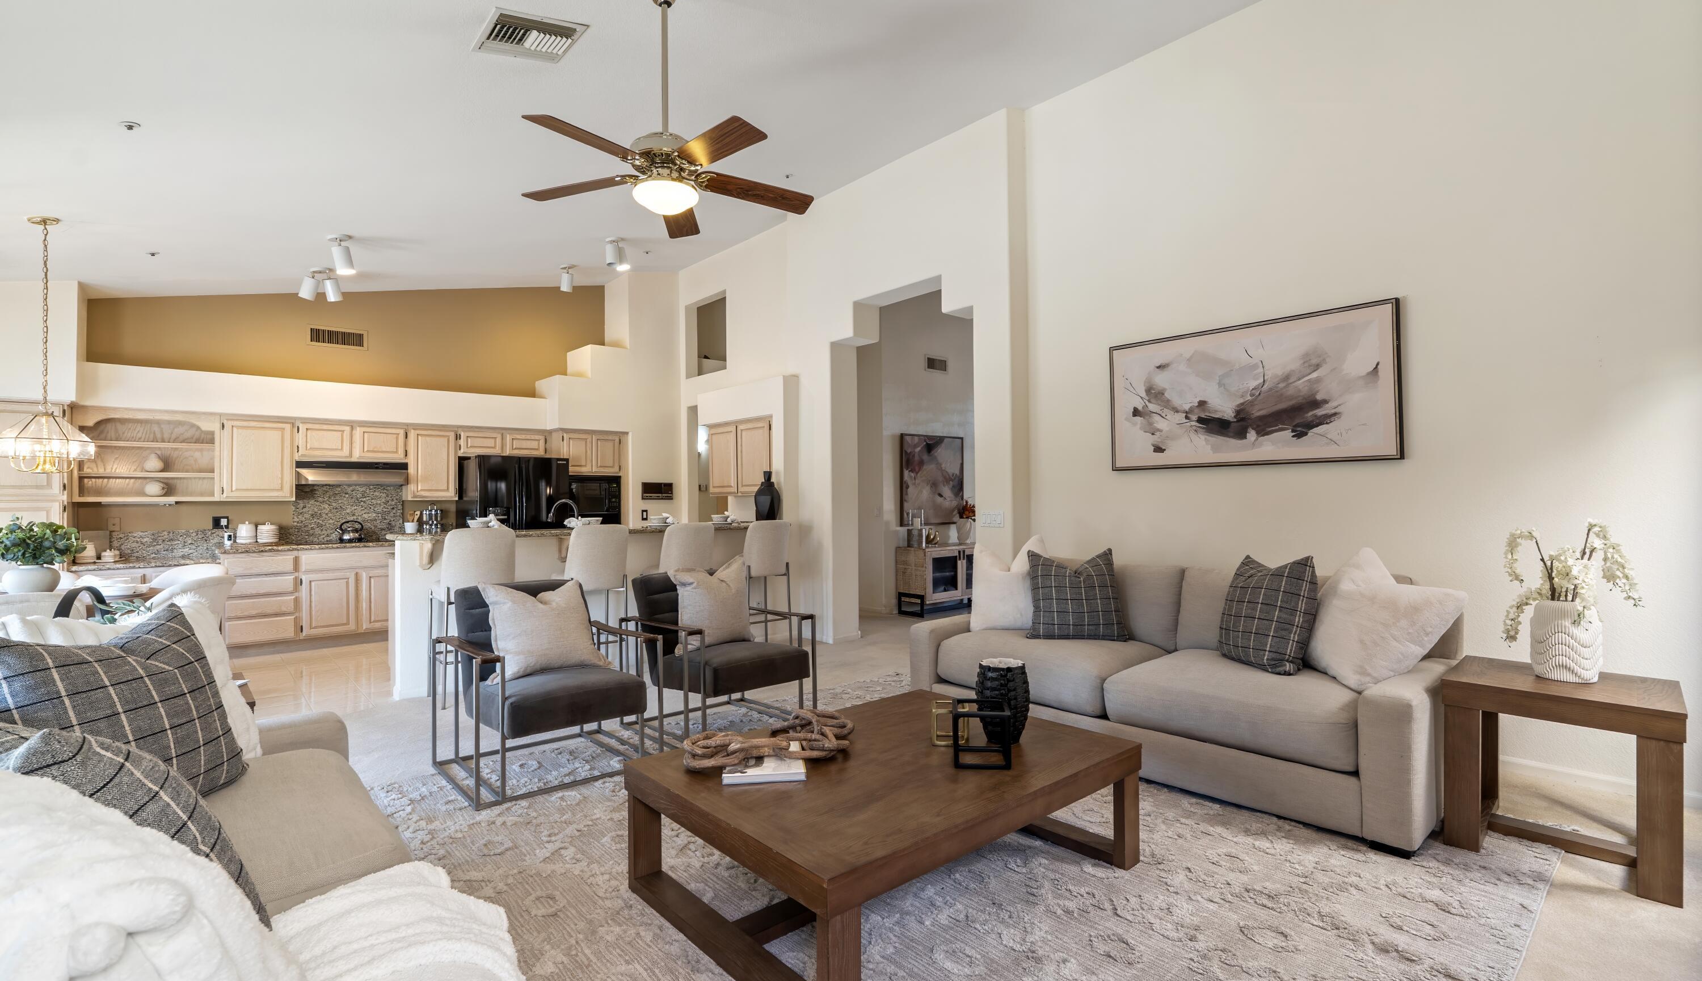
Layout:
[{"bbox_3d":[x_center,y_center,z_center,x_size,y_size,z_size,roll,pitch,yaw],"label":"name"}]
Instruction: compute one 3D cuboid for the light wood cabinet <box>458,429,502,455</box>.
[{"bbox_3d":[-3.967,-0.495,8.014,0.440,0.282,0.320,0,-1,-41],"label":"light wood cabinet"}]

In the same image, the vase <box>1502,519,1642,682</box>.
[{"bbox_3d":[2.735,0.413,2.883,0.300,0.595,0.380,0,-1,-41],"label":"vase"}]

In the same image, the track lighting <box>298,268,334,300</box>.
[{"bbox_3d":[-4.721,-1.822,6.705,0.290,0.290,0.160,0,-1,-42],"label":"track lighting"}]

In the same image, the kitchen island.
[{"bbox_3d":[-2.049,0.837,6.058,3.010,1.095,0.960,0,-1,-42],"label":"kitchen island"}]

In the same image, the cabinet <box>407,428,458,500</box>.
[{"bbox_3d":[-4.310,-0.264,7.736,0.460,0.720,0.320,0,-1,-42],"label":"cabinet"}]

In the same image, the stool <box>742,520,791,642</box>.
[{"bbox_3d":[-0.830,0.819,6.568,0.469,1.124,0.479,0,-1,-41],"label":"stool"}]

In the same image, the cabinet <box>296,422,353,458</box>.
[{"bbox_3d":[-4.981,-0.462,7.123,0.435,0.336,0.330,1,-1,-44],"label":"cabinet"}]

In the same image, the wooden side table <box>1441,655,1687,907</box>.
[{"bbox_3d":[2.784,1.071,2.965,0.655,0.643,0.655,1,-1,-44],"label":"wooden side table"}]

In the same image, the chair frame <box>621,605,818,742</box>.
[{"bbox_3d":[-0.781,1.038,4.385,0.850,0.630,0.710,0,-1,-42],"label":"chair frame"}]

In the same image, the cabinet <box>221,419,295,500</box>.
[{"bbox_3d":[-5.335,-0.272,6.799,0.518,0.732,0.320,0,-1,-41],"label":"cabinet"}]

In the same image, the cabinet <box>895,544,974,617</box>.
[{"bbox_3d":[1.217,1.079,9.384,1.380,0.770,0.430,1,-1,-44],"label":"cabinet"}]

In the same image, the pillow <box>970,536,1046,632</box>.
[{"bbox_3d":[1.052,0.624,5.030,0.530,0.550,0.190,0,-17,12],"label":"pillow"}]

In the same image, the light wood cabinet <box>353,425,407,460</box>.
[{"bbox_3d":[-4.642,-0.463,7.416,0.442,0.340,0.320,0,-1,-41],"label":"light wood cabinet"}]

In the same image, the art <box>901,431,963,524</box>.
[{"bbox_3d":[1.058,-0.124,9.591,1.170,1.120,0.040,1,-1,-44],"label":"art"}]

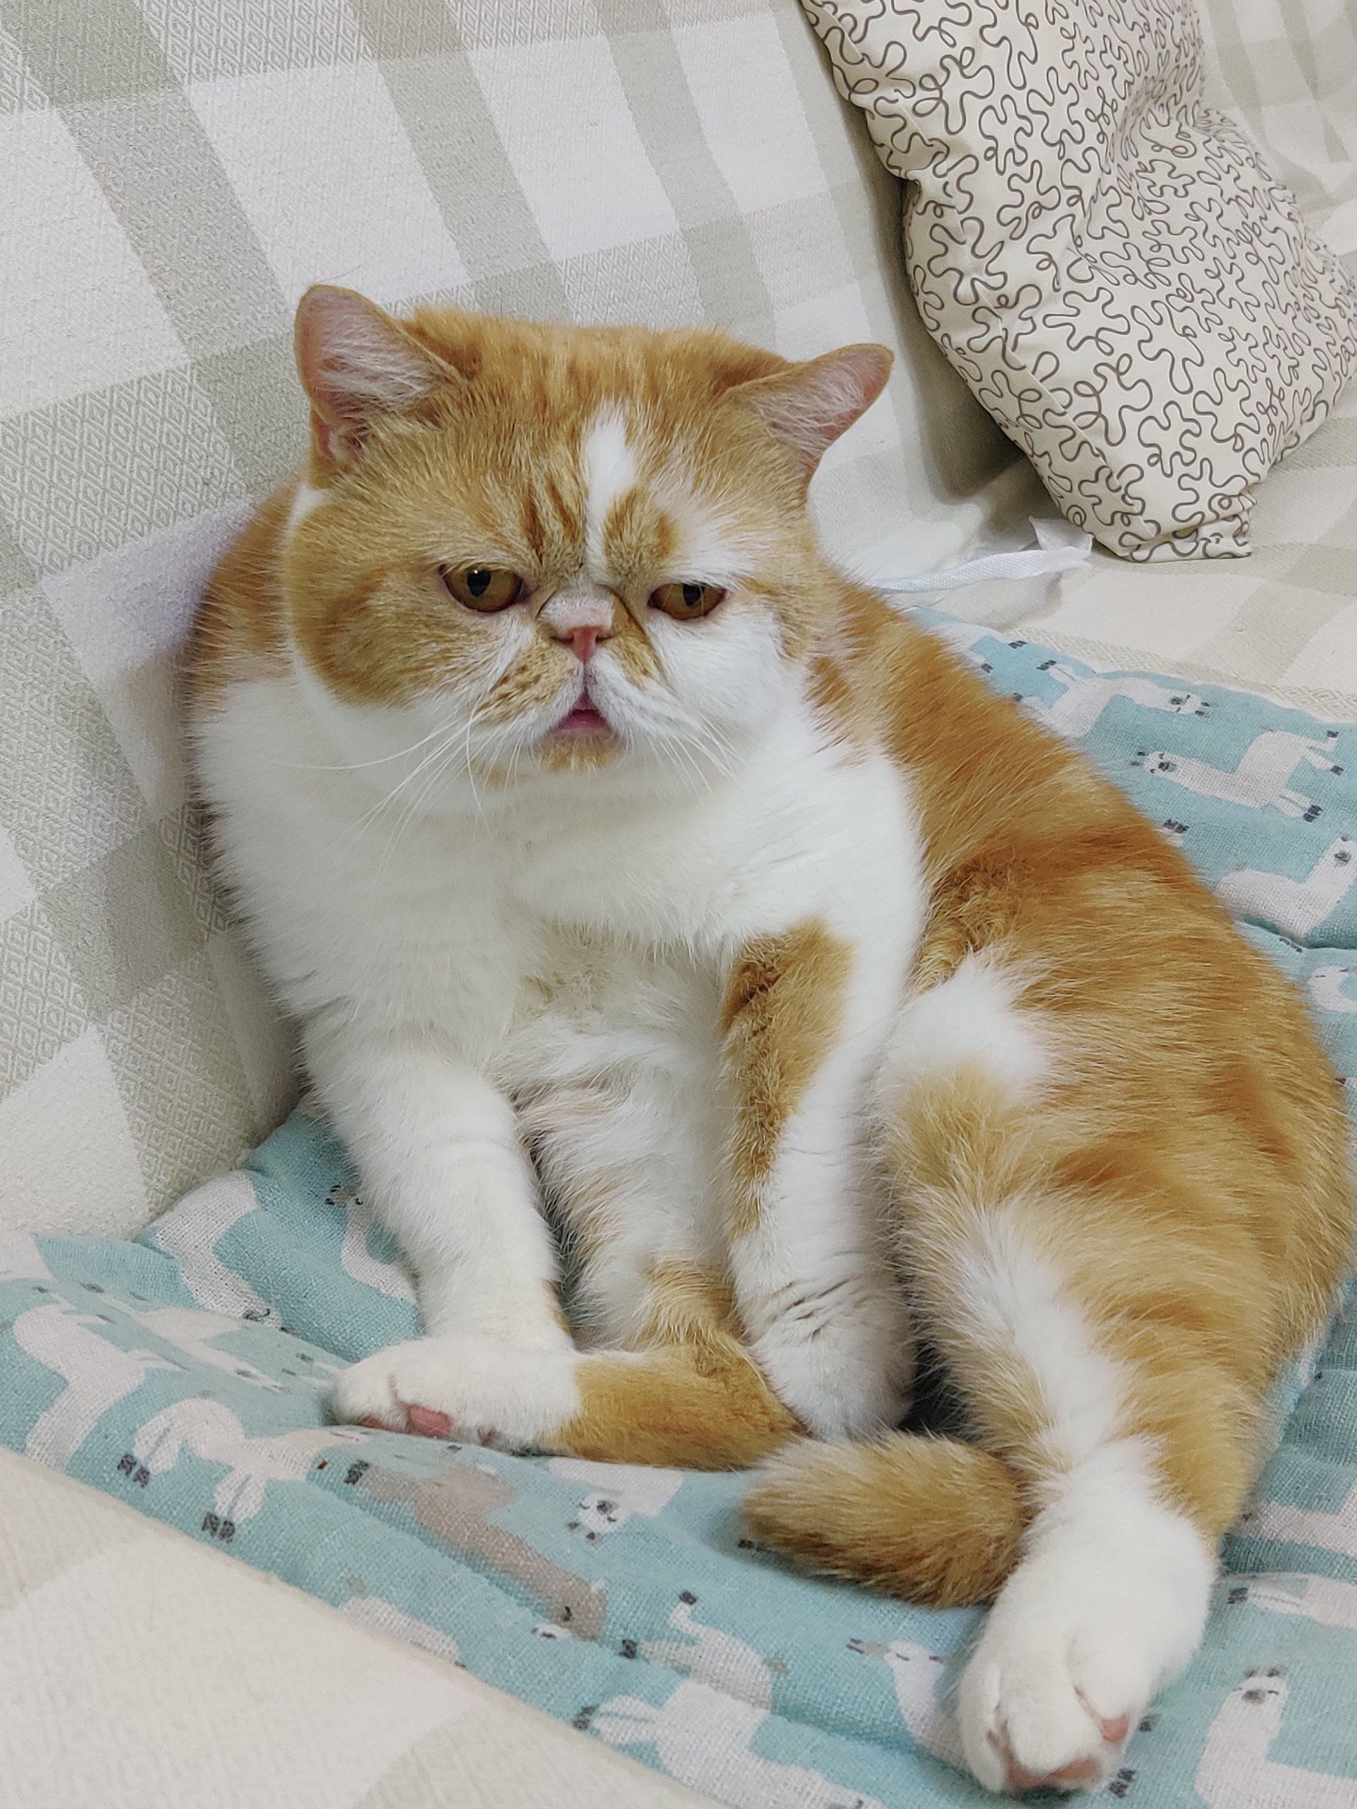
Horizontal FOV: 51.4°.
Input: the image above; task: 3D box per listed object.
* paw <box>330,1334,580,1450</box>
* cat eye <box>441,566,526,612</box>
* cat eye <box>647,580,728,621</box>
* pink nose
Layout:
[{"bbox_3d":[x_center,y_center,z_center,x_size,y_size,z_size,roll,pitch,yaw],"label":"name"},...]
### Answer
[{"bbox_3d":[-0.064,0.140,0.405,0.071,0.031,0.040,3,28,1],"label":"paw"},{"bbox_3d":[-0.054,-0.087,0.389,0.024,0.013,0.012,5,17,-2],"label":"cat eye"},{"bbox_3d":[0.002,-0.085,0.394,0.022,0.013,0.012,2,17,-12],"label":"cat eye"},{"bbox_3d":[-0.025,-0.071,0.382,0.013,0.011,0.009,3,17,-7],"label":"pink nose"}]

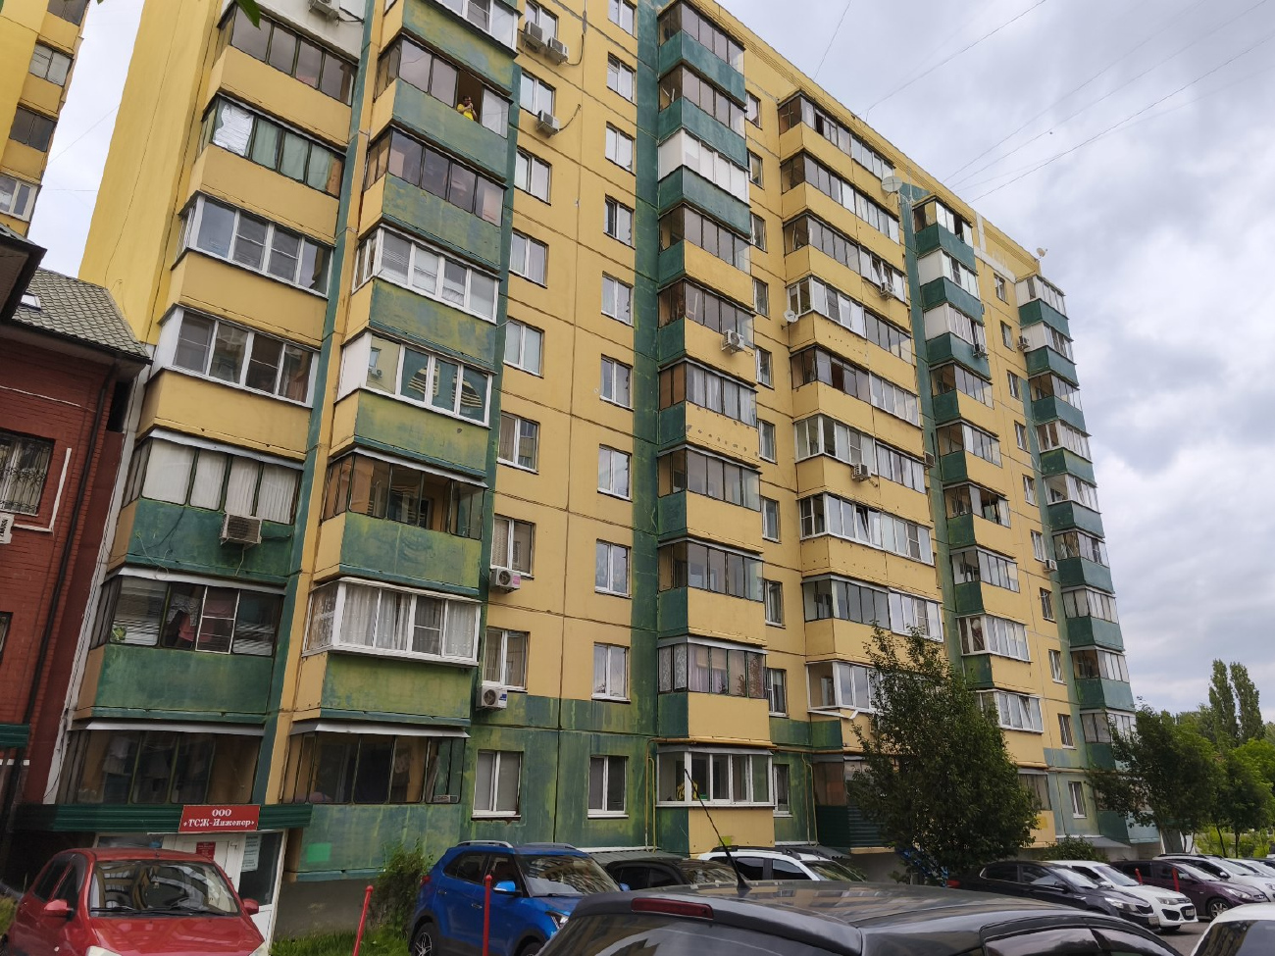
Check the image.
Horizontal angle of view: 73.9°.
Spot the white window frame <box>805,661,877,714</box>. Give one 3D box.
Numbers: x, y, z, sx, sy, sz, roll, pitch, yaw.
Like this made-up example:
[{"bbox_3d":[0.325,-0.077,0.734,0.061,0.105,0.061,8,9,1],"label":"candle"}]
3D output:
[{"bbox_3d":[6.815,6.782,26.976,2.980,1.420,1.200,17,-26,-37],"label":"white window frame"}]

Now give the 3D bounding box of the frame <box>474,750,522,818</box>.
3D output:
[{"bbox_3d":[-3.152,6.933,19.178,1.220,1.410,0.160,17,-26,-38],"label":"frame"}]

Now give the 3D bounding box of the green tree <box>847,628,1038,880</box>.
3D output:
[{"bbox_3d":[8.614,8.038,24.116,4.800,7.400,4.700,17,-26,-37],"label":"green tree"}]

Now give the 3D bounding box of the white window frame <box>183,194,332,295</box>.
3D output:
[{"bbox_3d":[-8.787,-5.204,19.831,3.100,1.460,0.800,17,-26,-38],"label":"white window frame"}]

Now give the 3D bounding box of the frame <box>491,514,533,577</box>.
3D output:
[{"bbox_3d":[-3.136,1.738,21.374,1.230,1.390,0.130,16,-24,-39],"label":"frame"}]

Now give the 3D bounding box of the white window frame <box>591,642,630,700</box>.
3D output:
[{"bbox_3d":[-0.732,5.018,21.799,1.200,1.370,0.150,17,-26,-37],"label":"white window frame"}]

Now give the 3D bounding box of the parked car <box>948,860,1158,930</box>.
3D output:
[{"bbox_3d":[9.854,9.945,20.159,1.740,1.470,4.400,17,-26,-37],"label":"parked car"}]

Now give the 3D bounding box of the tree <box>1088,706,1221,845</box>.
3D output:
[{"bbox_3d":[19.471,11.795,32.000,4.600,6.500,4.600,17,-26,-38],"label":"tree"}]

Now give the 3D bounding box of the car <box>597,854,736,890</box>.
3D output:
[{"bbox_3d":[0.537,6.668,13.031,1.750,1.470,4.350,17,-26,-38],"label":"car"}]

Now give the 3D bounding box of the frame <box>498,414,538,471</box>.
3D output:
[{"bbox_3d":[-3.119,-0.907,22.246,1.230,1.380,0.130,16,-24,-39],"label":"frame"}]

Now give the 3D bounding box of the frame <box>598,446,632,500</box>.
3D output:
[{"bbox_3d":[-0.659,-0.130,24.312,1.220,1.390,0.130,16,-24,-39],"label":"frame"}]

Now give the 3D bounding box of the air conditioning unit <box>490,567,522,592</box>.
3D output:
[{"bbox_3d":[-3.215,2.482,20.587,0.720,0.440,0.280,16,-24,-39],"label":"air conditioning unit"}]

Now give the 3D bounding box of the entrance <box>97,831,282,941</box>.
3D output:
[{"bbox_3d":[-7.555,6.965,14.130,2.970,1.980,0.450,17,-26,-38],"label":"entrance"}]

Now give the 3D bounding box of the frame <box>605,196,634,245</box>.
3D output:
[{"bbox_3d":[-0.611,-7.993,26.586,1.180,1.400,0.150,17,-26,-37],"label":"frame"}]

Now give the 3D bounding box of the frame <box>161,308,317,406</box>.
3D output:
[{"bbox_3d":[-8.694,-2.448,18.605,3.050,1.430,0.840,17,-26,-38],"label":"frame"}]

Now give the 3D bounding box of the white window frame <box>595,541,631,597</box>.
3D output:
[{"bbox_3d":[-0.680,2.533,23.431,1.230,1.400,0.130,16,-24,-39],"label":"white window frame"}]

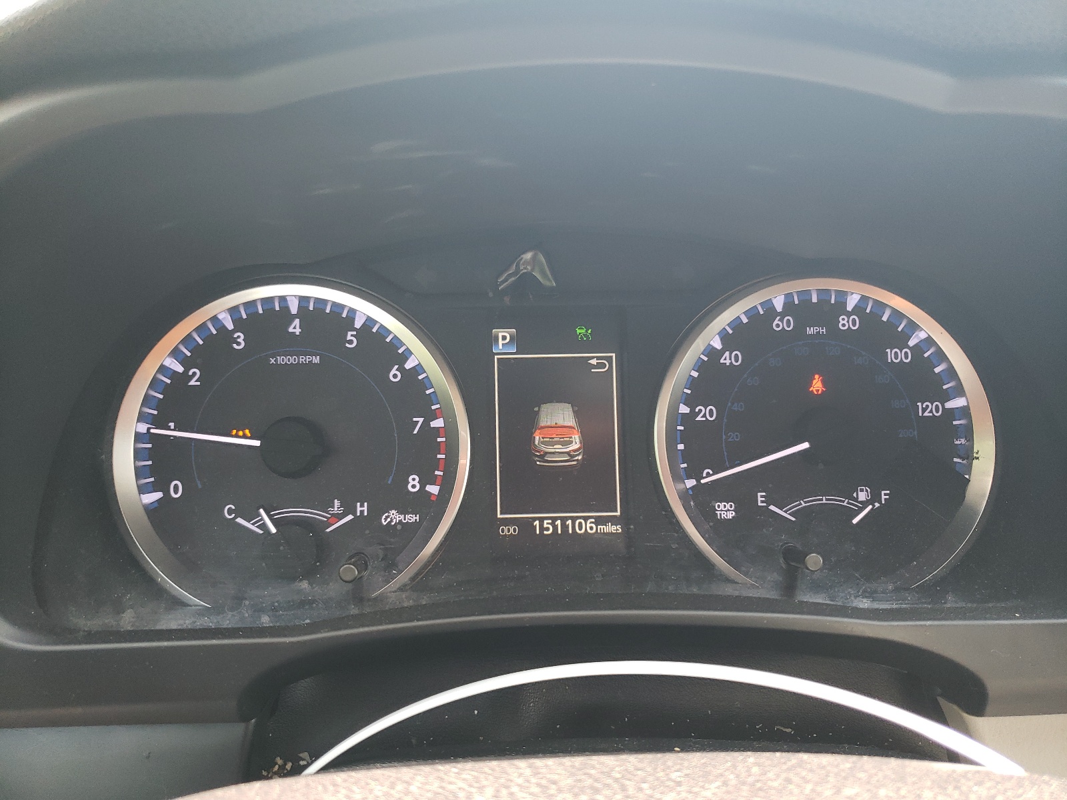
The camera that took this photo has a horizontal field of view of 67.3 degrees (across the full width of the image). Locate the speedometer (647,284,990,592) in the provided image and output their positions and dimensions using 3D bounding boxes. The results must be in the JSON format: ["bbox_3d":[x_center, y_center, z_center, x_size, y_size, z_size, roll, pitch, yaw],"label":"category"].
[{"bbox_3d":[0.114,0.015,0.315,0.134,0.127,0.020,-1,-4,-4],"label":"speedometer"}]

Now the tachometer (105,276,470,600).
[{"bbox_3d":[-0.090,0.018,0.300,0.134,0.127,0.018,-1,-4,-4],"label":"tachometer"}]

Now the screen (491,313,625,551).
[{"bbox_3d":[0.010,0.013,0.316,0.051,0.092,0.006,-1,-4,-4],"label":"screen"}]

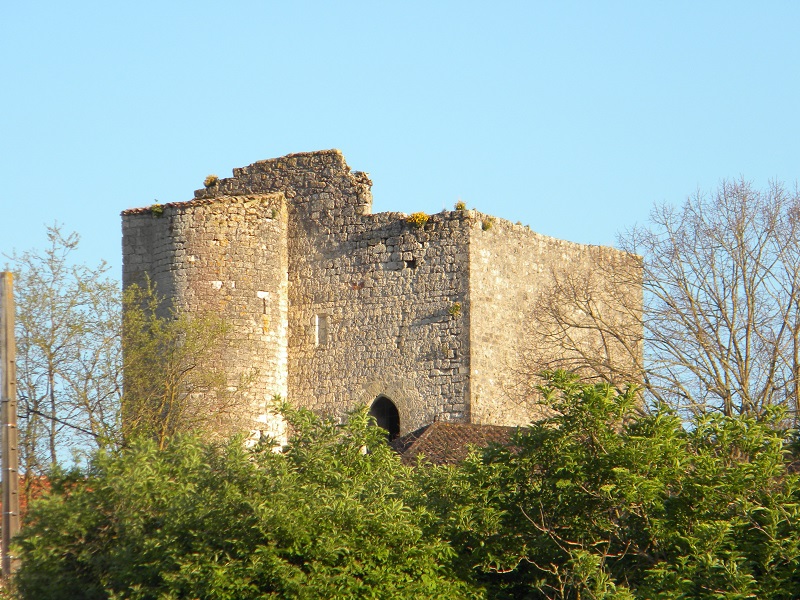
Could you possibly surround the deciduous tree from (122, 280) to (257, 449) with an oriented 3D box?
[{"bbox_3d":[-6.683,2.385,203.000,4.297,6.083,4.000,0,-9,0],"label":"deciduous tree"}]

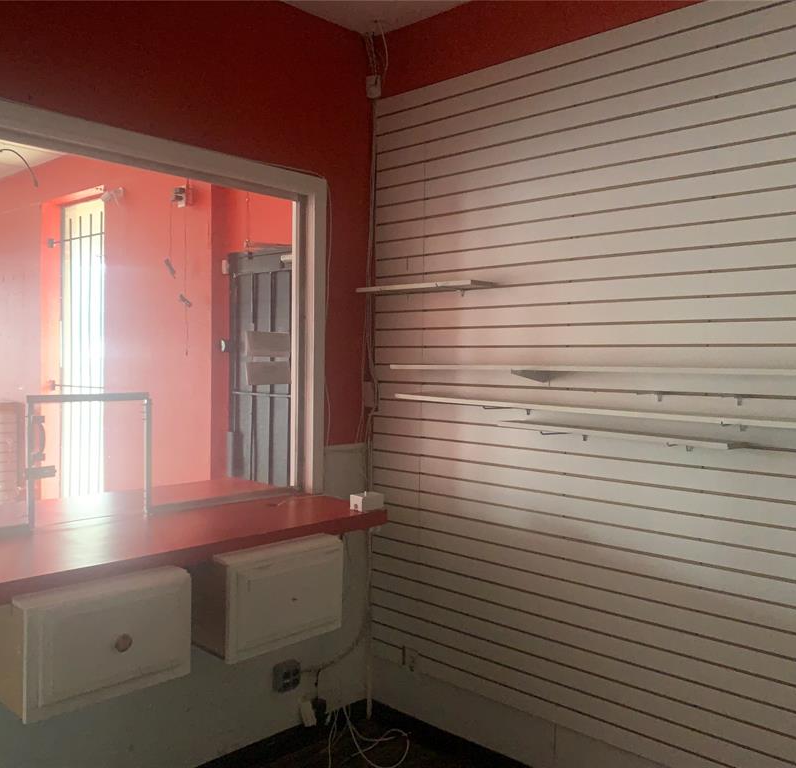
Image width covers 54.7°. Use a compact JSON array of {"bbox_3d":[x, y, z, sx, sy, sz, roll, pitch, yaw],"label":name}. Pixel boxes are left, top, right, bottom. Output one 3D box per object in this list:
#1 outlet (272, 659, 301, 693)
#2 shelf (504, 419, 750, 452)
[{"bbox_3d":[-0.448,1.178,3.105,0.048,0.102,0.102,2,3,43],"label":"outlet"},{"bbox_3d":[0.707,0.161,2.535,0.800,0.018,0.152,3,3,43],"label":"shelf"}]

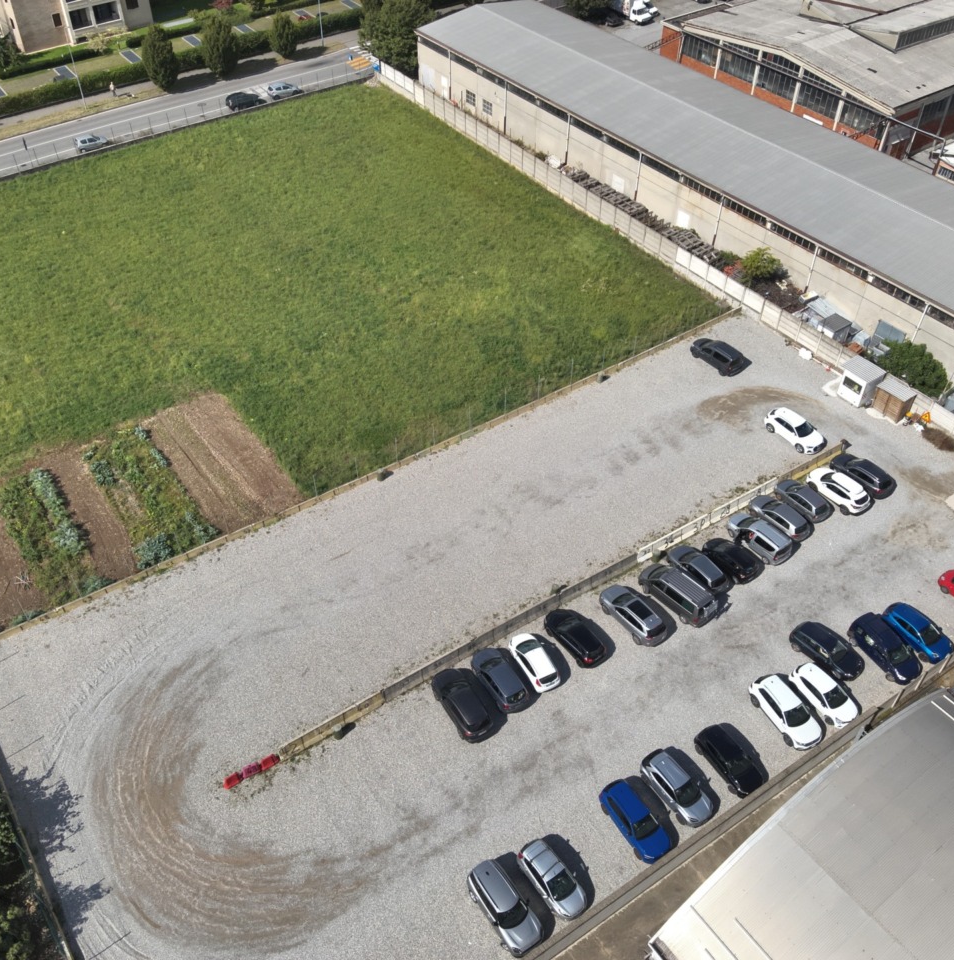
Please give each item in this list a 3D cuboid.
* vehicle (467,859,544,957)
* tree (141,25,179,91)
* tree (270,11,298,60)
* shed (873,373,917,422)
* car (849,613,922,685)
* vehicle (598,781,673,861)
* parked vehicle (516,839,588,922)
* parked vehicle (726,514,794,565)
[{"bbox_3d":[1.295,19.707,41.181,1.828,1.569,4.332,-25,49,-25],"label":"vehicle"},{"bbox_3d":[-37.685,-50.326,105.717,4.526,7.376,4.526,0,46,0],"label":"tree"},{"bbox_3d":[-24.711,-56.764,113.145,3.570,5.737,3.570,0,46,0],"label":"tree"},{"bbox_3d":[32.302,-6.173,68.880,1.588,2.070,2.433,-27,50,-27],"label":"shed"},{"bbox_3d":[24.075,9.839,52.120,1.855,1.630,4.610,-19,47,-20],"label":"car"},{"bbox_3d":[7.929,16.843,44.060,1.758,1.500,4.160,-28,51,-25],"label":"vehicle"},{"bbox_3d":[3.606,18.901,42.147,1.666,1.492,3.931,-27,50,-26],"label":"parked vehicle"},{"bbox_3d":[18.187,3.590,57.124,1.771,1.619,4.456,-32,54,-27],"label":"parked vehicle"}]

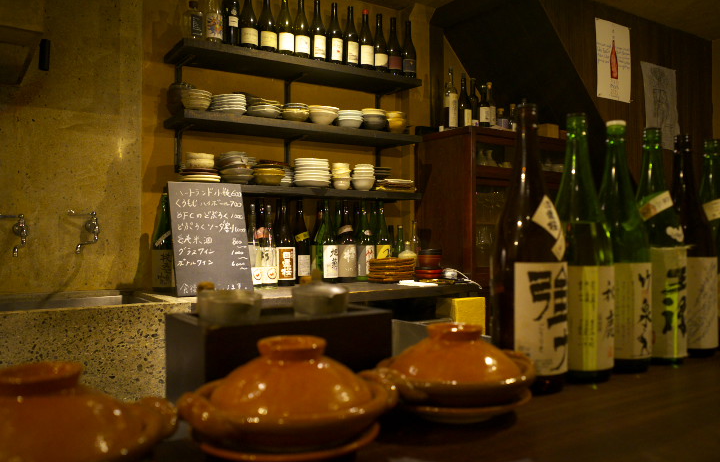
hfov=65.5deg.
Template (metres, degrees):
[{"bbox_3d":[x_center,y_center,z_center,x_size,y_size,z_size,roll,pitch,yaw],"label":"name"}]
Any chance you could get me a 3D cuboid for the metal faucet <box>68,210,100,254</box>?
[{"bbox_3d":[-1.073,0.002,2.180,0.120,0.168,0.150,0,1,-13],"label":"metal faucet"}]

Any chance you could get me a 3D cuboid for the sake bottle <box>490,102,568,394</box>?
[{"bbox_3d":[0.239,0.019,0.797,0.105,0.400,0.105,0,0,0],"label":"sake bottle"}]

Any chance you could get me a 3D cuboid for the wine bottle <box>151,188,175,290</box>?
[{"bbox_3d":[-0.808,0.051,2.325,0.105,0.398,0.105,0,-1,-27],"label":"wine bottle"}]

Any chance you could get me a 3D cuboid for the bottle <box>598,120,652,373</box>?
[{"bbox_3d":[0.421,0.021,0.915,0.105,0.397,0.105,1,-1,-33],"label":"bottle"}]

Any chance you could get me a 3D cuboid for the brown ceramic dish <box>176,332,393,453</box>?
[{"bbox_3d":[-0.066,0.160,0.577,0.228,0.095,0.185,0,0,-24],"label":"brown ceramic dish"}]

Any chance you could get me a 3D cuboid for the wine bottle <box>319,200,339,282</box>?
[{"bbox_3d":[-0.152,0.037,2.580,0.105,0.395,0.105,0,1,0],"label":"wine bottle"}]

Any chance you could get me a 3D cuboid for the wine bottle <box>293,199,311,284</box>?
[{"bbox_3d":[-0.284,0.058,2.700,0.104,0.395,0.104,0,-1,-23],"label":"wine bottle"}]

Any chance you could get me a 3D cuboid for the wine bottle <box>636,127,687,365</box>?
[{"bbox_3d":[0.506,0.021,0.968,0.105,0.396,0.105,0,0,-18],"label":"wine bottle"}]

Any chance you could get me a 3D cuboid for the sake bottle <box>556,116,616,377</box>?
[{"bbox_3d":[0.335,0.021,0.861,0.105,0.397,0.105,1,-1,-33],"label":"sake bottle"}]

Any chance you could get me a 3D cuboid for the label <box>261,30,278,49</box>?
[{"bbox_3d":[-0.389,-0.819,2.401,0.069,0.065,0.020,0,1,-16],"label":"label"}]

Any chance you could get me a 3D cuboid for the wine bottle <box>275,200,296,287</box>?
[{"bbox_3d":[-0.349,0.051,2.620,0.105,0.398,0.105,0,0,-10],"label":"wine bottle"}]

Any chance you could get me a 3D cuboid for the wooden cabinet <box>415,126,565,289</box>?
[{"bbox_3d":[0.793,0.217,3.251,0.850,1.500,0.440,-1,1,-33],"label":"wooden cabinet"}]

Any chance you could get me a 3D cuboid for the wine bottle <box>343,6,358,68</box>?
[{"bbox_3d":[-0.045,-0.936,2.724,0.081,0.299,0.081,0,0,0],"label":"wine bottle"}]

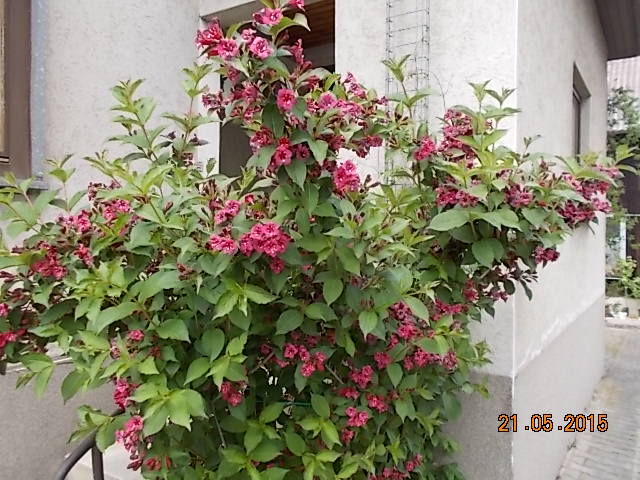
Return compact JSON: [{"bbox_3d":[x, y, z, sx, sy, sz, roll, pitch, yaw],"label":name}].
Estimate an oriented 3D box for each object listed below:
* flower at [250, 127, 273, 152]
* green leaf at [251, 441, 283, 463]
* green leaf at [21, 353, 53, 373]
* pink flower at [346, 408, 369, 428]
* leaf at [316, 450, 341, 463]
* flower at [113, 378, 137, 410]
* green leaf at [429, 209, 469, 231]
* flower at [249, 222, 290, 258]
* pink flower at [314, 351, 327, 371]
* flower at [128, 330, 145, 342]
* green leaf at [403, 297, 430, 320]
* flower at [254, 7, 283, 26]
[{"bbox_3d":[-0.155,-0.266,1.470,0.057,0.067,0.055,0,1,-6],"label":"flower"},{"bbox_3d":[-0.137,0.541,1.420,0.078,0.053,0.050,0,0,-3],"label":"green leaf"},{"bbox_3d":[-0.843,0.364,1.650,0.091,0.058,0.040,0,0,-27],"label":"green leaf"},{"bbox_3d":[0.101,0.483,1.500,0.057,0.051,0.045,0,0,2],"label":"pink flower"},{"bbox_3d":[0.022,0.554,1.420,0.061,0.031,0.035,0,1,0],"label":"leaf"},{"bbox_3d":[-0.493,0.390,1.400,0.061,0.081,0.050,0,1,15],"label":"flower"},{"bbox_3d":[0.342,-0.053,1.480,0.118,0.058,0.018,-23,-41,-7],"label":"green leaf"},{"bbox_3d":[-0.126,0.001,1.400,0.100,0.088,0.075,0,1,-5],"label":"flower"},{"bbox_3d":[0.001,0.315,1.450,0.030,0.050,0.038,0,0,-10],"label":"pink flower"},{"bbox_3d":[-0.463,0.244,1.400,0.038,0.029,0.033,0,0,-19],"label":"flower"},{"bbox_3d":[0.245,0.178,1.420,0.038,0.088,0.016,-37,-24,-18],"label":"green leaf"},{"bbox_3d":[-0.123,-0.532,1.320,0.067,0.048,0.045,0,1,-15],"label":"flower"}]

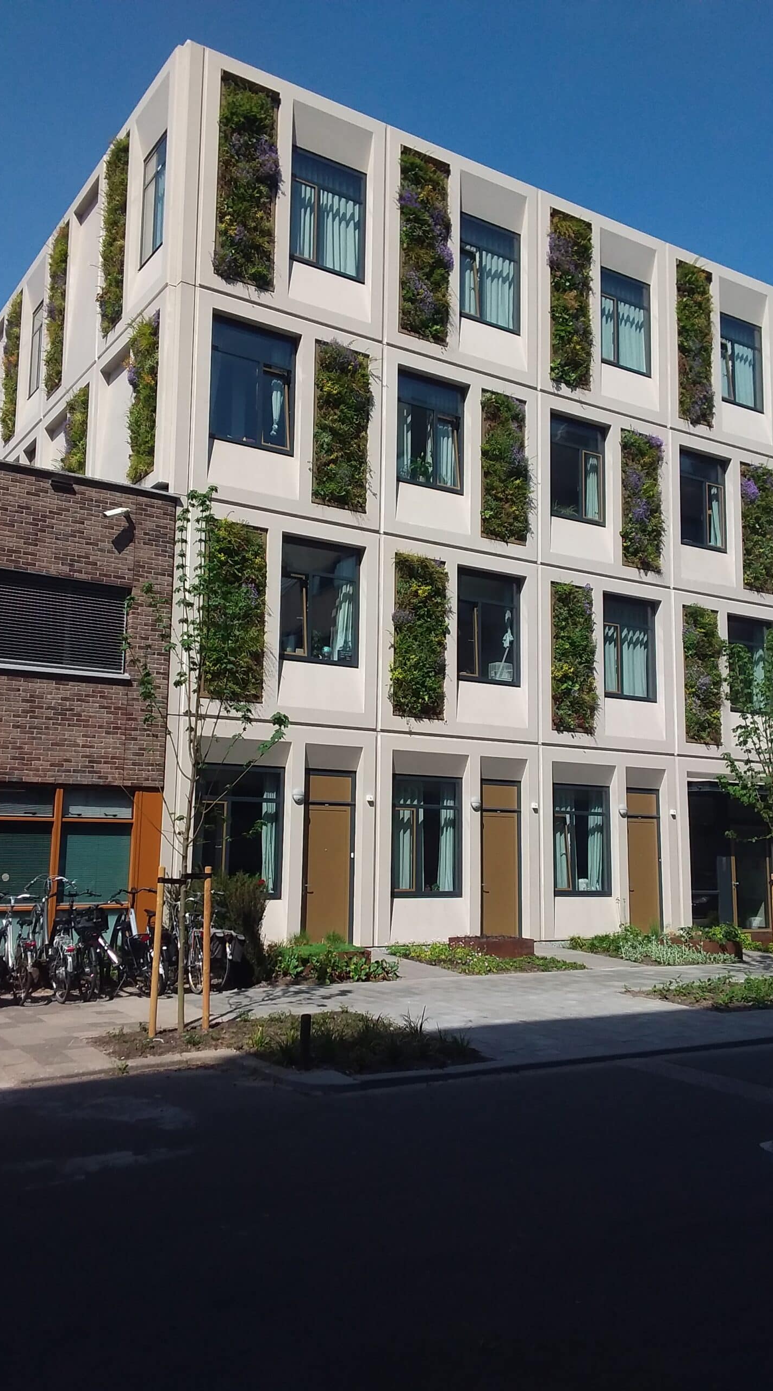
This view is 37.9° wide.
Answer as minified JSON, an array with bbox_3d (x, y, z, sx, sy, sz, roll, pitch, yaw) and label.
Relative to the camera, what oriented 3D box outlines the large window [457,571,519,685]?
[{"bbox_3d":[1.918,-1.245,21.019,1.447,2.088,0.150,6,-9,-32],"label":"large window"}]

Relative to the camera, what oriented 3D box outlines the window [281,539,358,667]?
[{"bbox_3d":[-1.099,-1.543,19.111,1.440,2.088,0.150,6,-9,-32],"label":"window"}]

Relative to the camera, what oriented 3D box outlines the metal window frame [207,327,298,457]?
[{"bbox_3d":[-2.200,-5.115,18.844,1.447,2.088,0.150,6,-9,-32],"label":"metal window frame"}]

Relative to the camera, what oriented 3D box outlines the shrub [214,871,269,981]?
[{"bbox_3d":[-1.960,2.923,14.509,0.780,1.380,0.780,6,-9,-32],"label":"shrub"}]

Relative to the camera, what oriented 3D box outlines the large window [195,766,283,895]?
[{"bbox_3d":[-2.324,2.161,17.723,1.503,2.106,0.150,6,-9,-32],"label":"large window"}]

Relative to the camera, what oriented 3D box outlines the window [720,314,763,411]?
[{"bbox_3d":[7.981,-7.516,25.566,1.489,2.099,0.150,6,-9,-32],"label":"window"}]

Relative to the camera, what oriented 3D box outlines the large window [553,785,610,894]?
[{"bbox_3d":[3.692,2.772,21.516,1.499,2.106,0.150,6,-9,-32],"label":"large window"}]

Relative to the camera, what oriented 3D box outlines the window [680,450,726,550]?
[{"bbox_3d":[6.801,-4.175,24.387,1.510,2.063,0.150,6,-9,-32],"label":"window"}]

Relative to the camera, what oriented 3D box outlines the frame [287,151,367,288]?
[{"bbox_3d":[-1.045,-8.433,19.875,1.489,2.099,0.150,6,-9,-32],"label":"frame"}]

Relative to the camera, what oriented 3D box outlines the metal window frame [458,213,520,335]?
[{"bbox_3d":[2.019,-8.177,21.945,1.447,2.117,0.150,6,-9,-32],"label":"metal window frame"}]

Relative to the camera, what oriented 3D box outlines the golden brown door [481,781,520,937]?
[{"bbox_3d":[2.017,2.967,20.414,0.978,2.842,0.150,6,-9,-32],"label":"golden brown door"}]

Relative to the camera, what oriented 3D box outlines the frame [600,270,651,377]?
[{"bbox_3d":[4.973,-7.822,23.669,1.489,2.099,0.150,6,-9,-32],"label":"frame"}]

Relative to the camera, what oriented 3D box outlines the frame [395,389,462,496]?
[{"bbox_3d":[0.822,-4.816,20.756,1.447,2.088,0.150,6,-9,-32],"label":"frame"}]

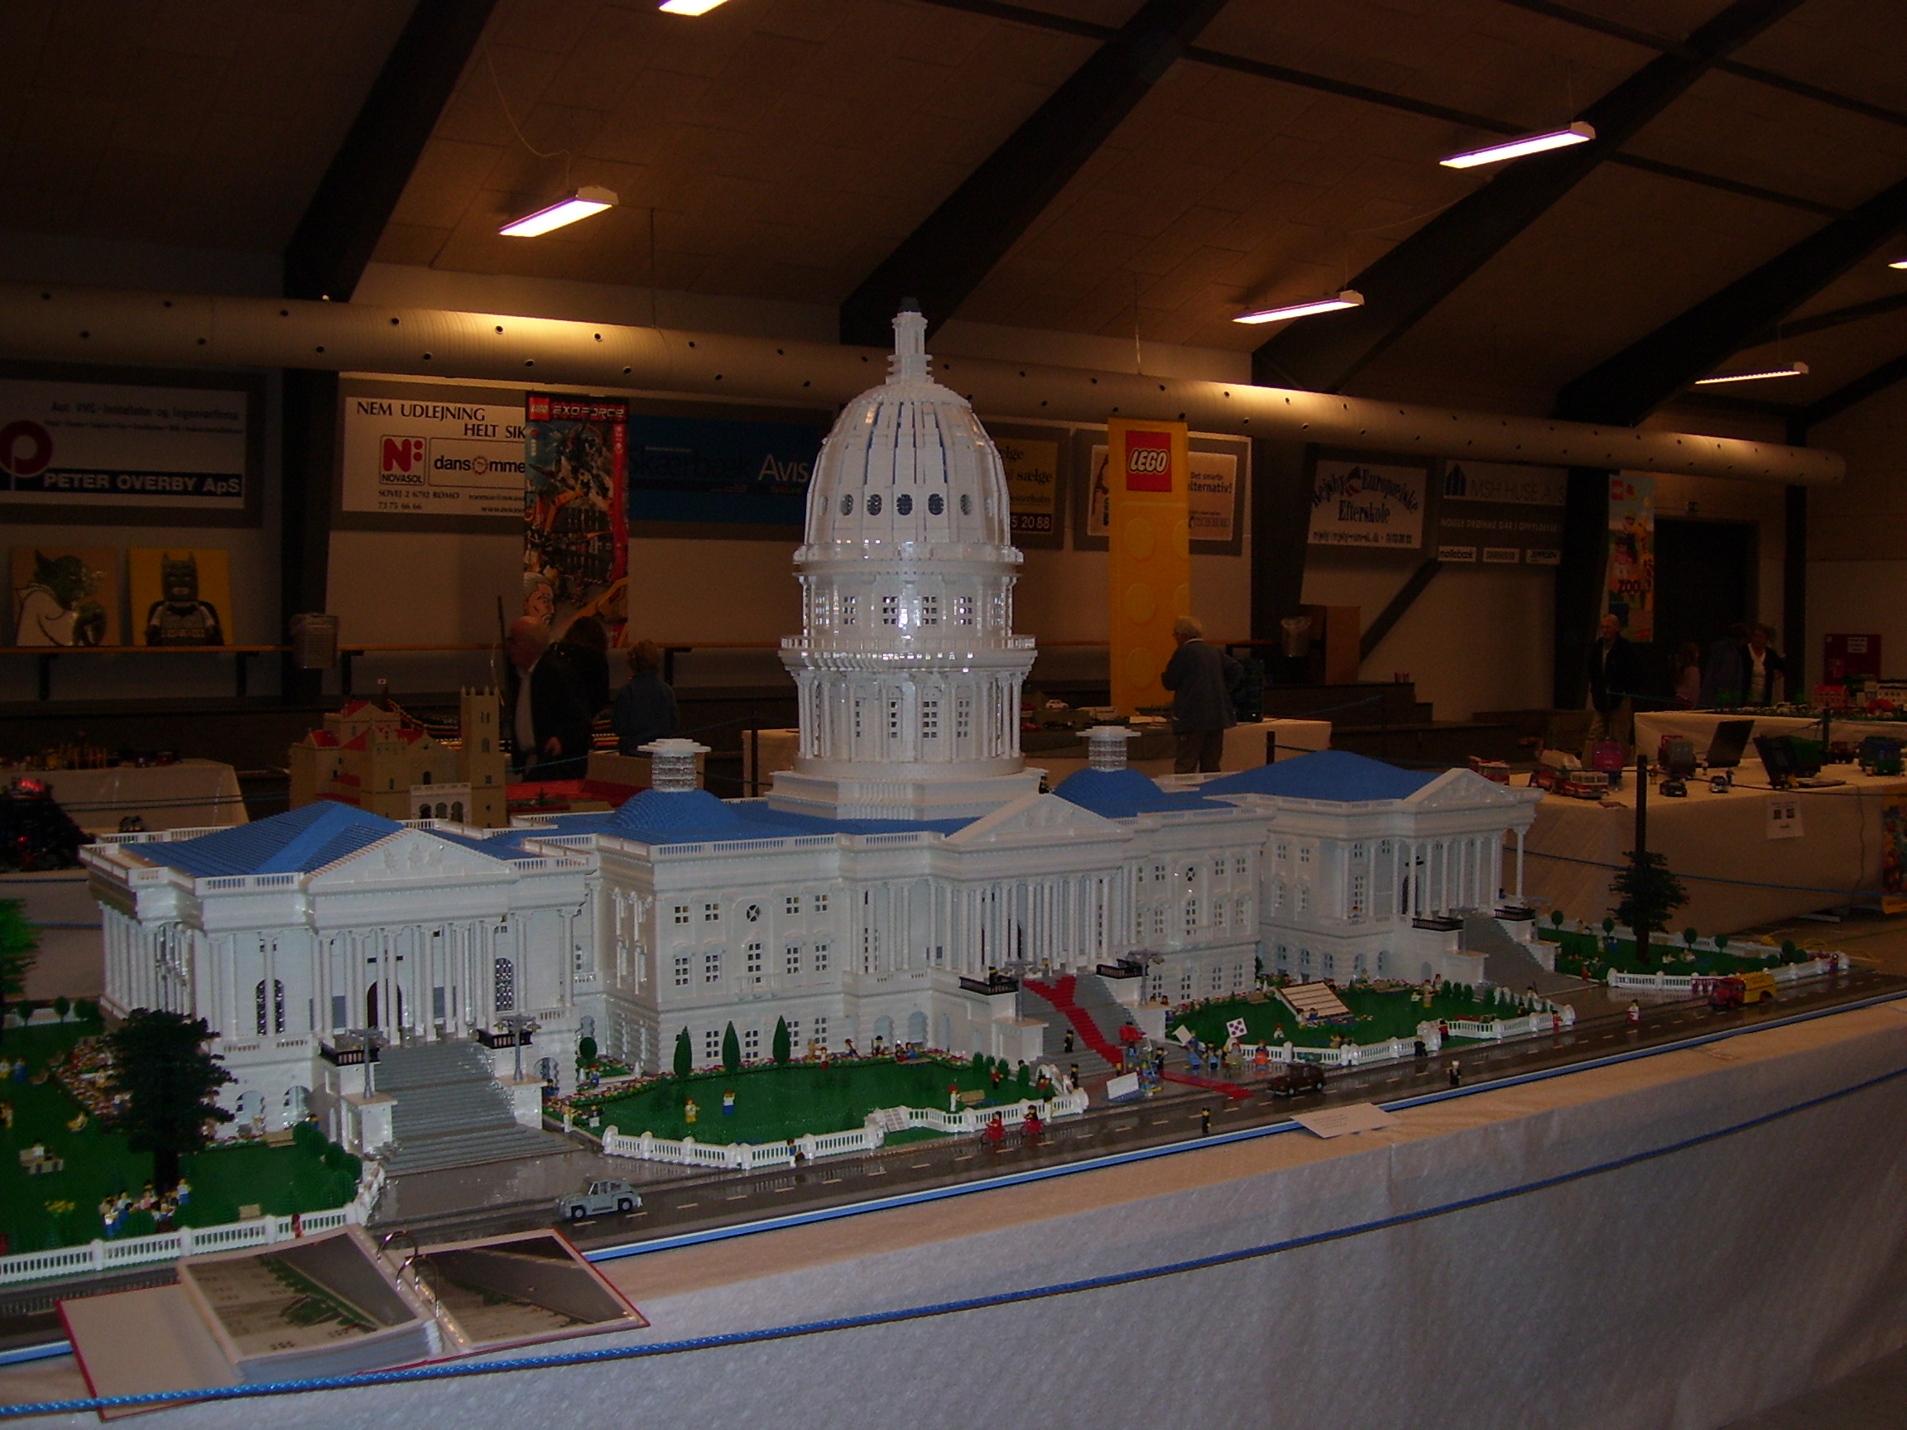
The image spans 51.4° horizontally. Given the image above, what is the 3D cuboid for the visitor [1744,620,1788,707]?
[{"bbox_3d":[8.999,-0.194,22.019,0.520,1.680,0.360,1,2,18],"label":"visitor"}]

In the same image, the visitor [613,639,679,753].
[{"bbox_3d":[-2.089,0.260,13.511,0.460,1.524,0.300,-1,3,-27],"label":"visitor"}]

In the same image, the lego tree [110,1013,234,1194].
[{"bbox_3d":[-1.160,0.572,2.942,0.182,0.277,0.182,-2,3,-33],"label":"lego tree"}]

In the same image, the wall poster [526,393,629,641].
[{"bbox_3d":[-3.431,-1.782,18.102,1.018,2.270,0.020,-2,3,-38],"label":"wall poster"}]

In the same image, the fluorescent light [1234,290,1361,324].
[{"bbox_3d":[2.624,-3.113,15.195,0.220,0.085,1.180,-2,3,-38],"label":"fluorescent light"}]

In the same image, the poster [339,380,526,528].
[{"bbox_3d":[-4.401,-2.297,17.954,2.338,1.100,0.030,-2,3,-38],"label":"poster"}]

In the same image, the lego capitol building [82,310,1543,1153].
[{"bbox_3d":[-0.024,-0.111,4.241,3.310,1.531,1.170,-2,3,-33],"label":"lego capitol building"}]

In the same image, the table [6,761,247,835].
[{"bbox_3d":[-5.353,0.675,12.094,1.800,0.730,0.800,-2,3,-35],"label":"table"}]

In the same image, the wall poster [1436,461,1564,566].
[{"bbox_3d":[6.671,-2.453,24.100,2.350,1.220,0.040,-2,7,-35],"label":"wall poster"}]

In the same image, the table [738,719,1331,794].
[{"bbox_3d":[0.888,0.472,17.462,5.200,0.730,1.500,-2,3,-35],"label":"table"}]

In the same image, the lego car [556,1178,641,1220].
[{"bbox_3d":[-0.512,0.692,2.860,0.125,0.046,0.050,-2,3,-33],"label":"lego car"}]

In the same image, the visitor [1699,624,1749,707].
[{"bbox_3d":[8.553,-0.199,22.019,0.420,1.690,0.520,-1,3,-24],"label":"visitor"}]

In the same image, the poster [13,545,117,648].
[{"bbox_3d":[-6.682,-0.886,14.900,0.750,0.750,0.030,-2,-5,-35],"label":"poster"}]

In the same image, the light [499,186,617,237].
[{"bbox_3d":[-2.352,-2.963,11.695,0.240,0.085,1.180,-2,3,-38],"label":"light"}]

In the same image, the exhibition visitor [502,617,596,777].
[{"bbox_3d":[-2.182,0.282,10.725,0.450,1.670,0.520,-1,3,-25],"label":"exhibition visitor"}]

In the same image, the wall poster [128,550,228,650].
[{"bbox_3d":[-5.979,-0.907,15.350,0.750,0.750,0.030,-2,-5,-35],"label":"wall poster"}]

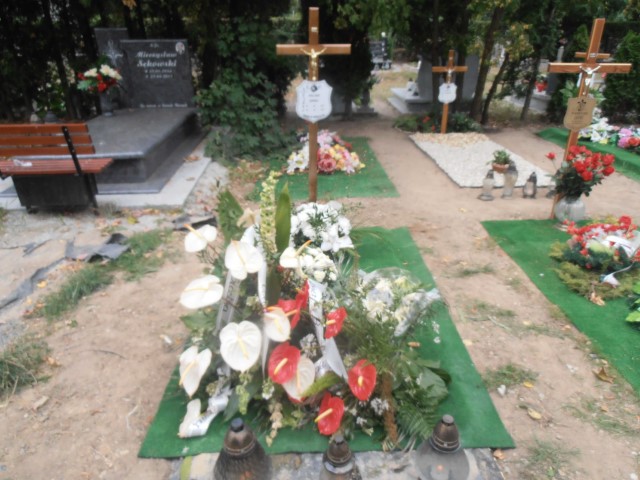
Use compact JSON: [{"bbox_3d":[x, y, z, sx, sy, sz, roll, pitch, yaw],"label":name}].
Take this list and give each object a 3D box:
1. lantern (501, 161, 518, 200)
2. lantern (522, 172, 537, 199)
[{"bbox_3d":[1.653,-0.525,3.847,0.118,0.314,0.118,0,24,0],"label":"lantern"},{"bbox_3d":[1.846,-0.483,3.863,0.110,0.224,0.110,0,24,0],"label":"lantern"}]

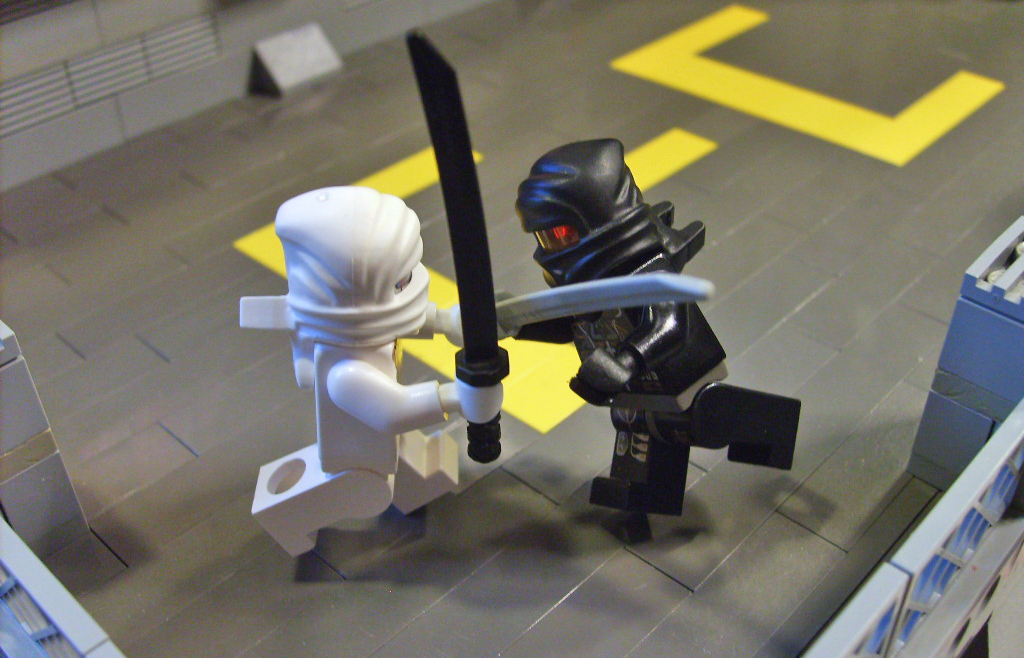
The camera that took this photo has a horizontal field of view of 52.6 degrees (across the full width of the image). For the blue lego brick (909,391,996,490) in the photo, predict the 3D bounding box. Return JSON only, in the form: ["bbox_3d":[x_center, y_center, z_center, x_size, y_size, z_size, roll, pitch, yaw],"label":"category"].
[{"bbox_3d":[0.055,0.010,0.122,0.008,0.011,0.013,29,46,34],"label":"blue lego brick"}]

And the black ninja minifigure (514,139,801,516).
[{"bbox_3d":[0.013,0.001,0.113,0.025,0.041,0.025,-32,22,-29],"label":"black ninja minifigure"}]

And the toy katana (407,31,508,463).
[{"bbox_3d":[-0.004,-0.005,0.091,0.005,0.042,0.005,-9,30,-2],"label":"toy katana"}]

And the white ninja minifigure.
[{"bbox_3d":[-0.015,0.004,0.111,0.026,0.041,0.022,-1,35,-3],"label":"white ninja minifigure"}]

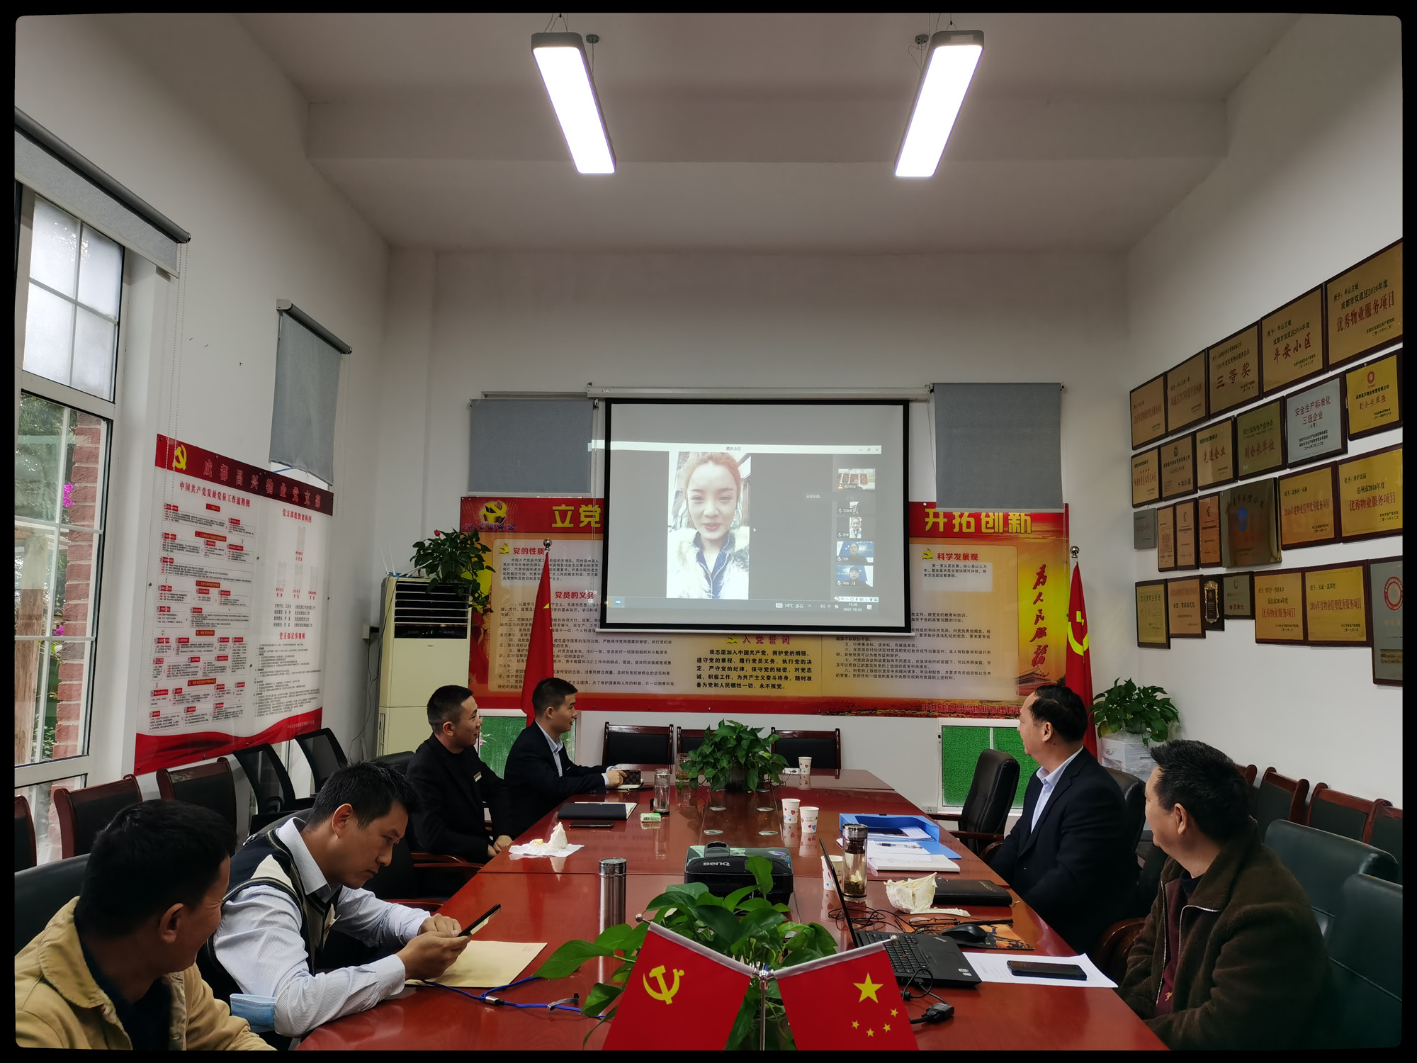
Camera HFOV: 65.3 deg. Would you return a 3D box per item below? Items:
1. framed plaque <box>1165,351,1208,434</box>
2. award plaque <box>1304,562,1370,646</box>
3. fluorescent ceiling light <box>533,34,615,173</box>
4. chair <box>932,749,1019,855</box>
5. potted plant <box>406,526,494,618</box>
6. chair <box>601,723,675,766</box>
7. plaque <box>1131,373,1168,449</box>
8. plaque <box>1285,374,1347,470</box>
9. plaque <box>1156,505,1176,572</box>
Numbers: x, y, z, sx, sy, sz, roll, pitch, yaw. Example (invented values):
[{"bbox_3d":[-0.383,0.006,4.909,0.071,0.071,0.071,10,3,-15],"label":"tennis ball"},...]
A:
[{"bbox_3d":[2.911,-0.833,6.725,0.025,0.413,0.578,1,-5,0],"label":"framed plaque"},{"bbox_3d":[2.890,0.341,5.089,0.025,0.366,0.500,1,-5,0],"label":"award plaque"},{"bbox_3d":[-0.565,-1.840,4.848,0.196,0.066,1.180,1,-5,2],"label":"fluorescent ceiling light"},{"bbox_3d":[1.035,1.486,4.847,0.630,1.020,0.600,0,-5,5],"label":"chair"},{"bbox_3d":[-1.565,0.244,6.716,0.508,0.528,0.450,1,-5,2],"label":"potted plant"},{"bbox_3d":[-0.449,1.629,6.519,0.460,0.941,0.560,1,-5,2],"label":"chair"},{"bbox_3d":[2.901,-0.783,7.287,0.022,0.400,0.585,1,-6,2],"label":"plaque"},{"bbox_3d":[2.759,-0.488,5.007,0.025,0.344,0.510,1,-5,2],"label":"plaque"},{"bbox_3d":[2.702,0.048,6.487,0.020,0.375,0.256,1,-5,1],"label":"plaque"}]

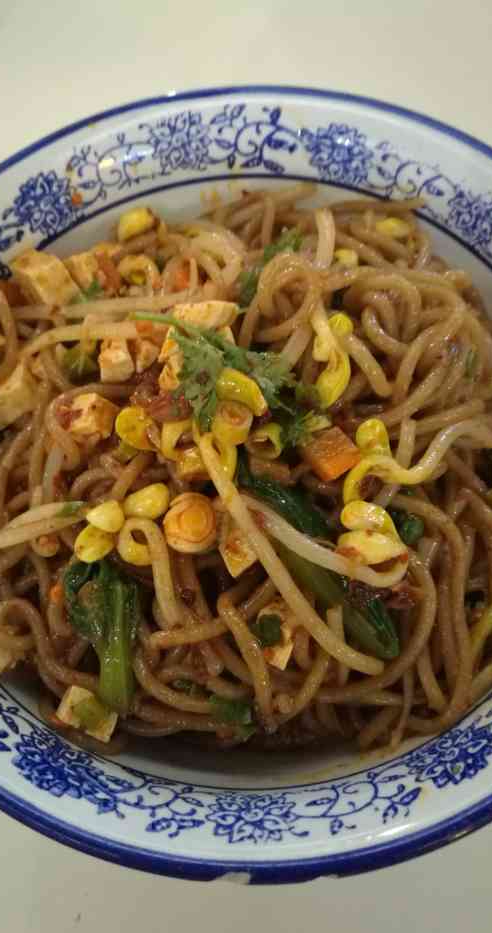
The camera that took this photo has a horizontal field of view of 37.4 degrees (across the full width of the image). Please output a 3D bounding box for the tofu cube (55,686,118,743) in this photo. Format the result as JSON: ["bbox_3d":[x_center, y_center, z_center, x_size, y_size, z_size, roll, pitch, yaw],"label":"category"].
[{"bbox_3d":[-0.043,0.068,0.198,0.015,0.009,0.009,24,70,11],"label":"tofu cube"}]

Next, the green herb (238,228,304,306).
[{"bbox_3d":[0.007,-0.061,0.224,0.011,0.008,0.025,31,71,13],"label":"green herb"}]

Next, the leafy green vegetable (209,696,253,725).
[{"bbox_3d":[-0.004,0.062,0.186,0.012,0.006,0.009,7,67,4],"label":"leafy green vegetable"}]

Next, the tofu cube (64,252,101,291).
[{"bbox_3d":[-0.055,-0.065,0.243,0.011,0.010,0.011,-20,68,-7],"label":"tofu cube"}]

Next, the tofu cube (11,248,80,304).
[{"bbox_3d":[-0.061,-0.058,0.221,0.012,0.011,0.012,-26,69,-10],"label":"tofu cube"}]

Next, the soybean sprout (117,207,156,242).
[{"bbox_3d":[-0.034,-0.076,0.228,0.011,0.008,0.008,-25,69,-10],"label":"soybean sprout"}]

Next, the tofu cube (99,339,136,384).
[{"bbox_3d":[-0.039,-0.031,0.217,0.009,0.010,0.009,6,68,4],"label":"tofu cube"}]

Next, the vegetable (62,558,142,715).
[{"bbox_3d":[-0.037,0.044,0.188,0.020,0.011,0.039,-7,67,-2],"label":"vegetable"}]

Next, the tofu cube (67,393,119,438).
[{"bbox_3d":[-0.043,-0.014,0.202,0.011,0.010,0.010,22,69,9],"label":"tofu cube"}]

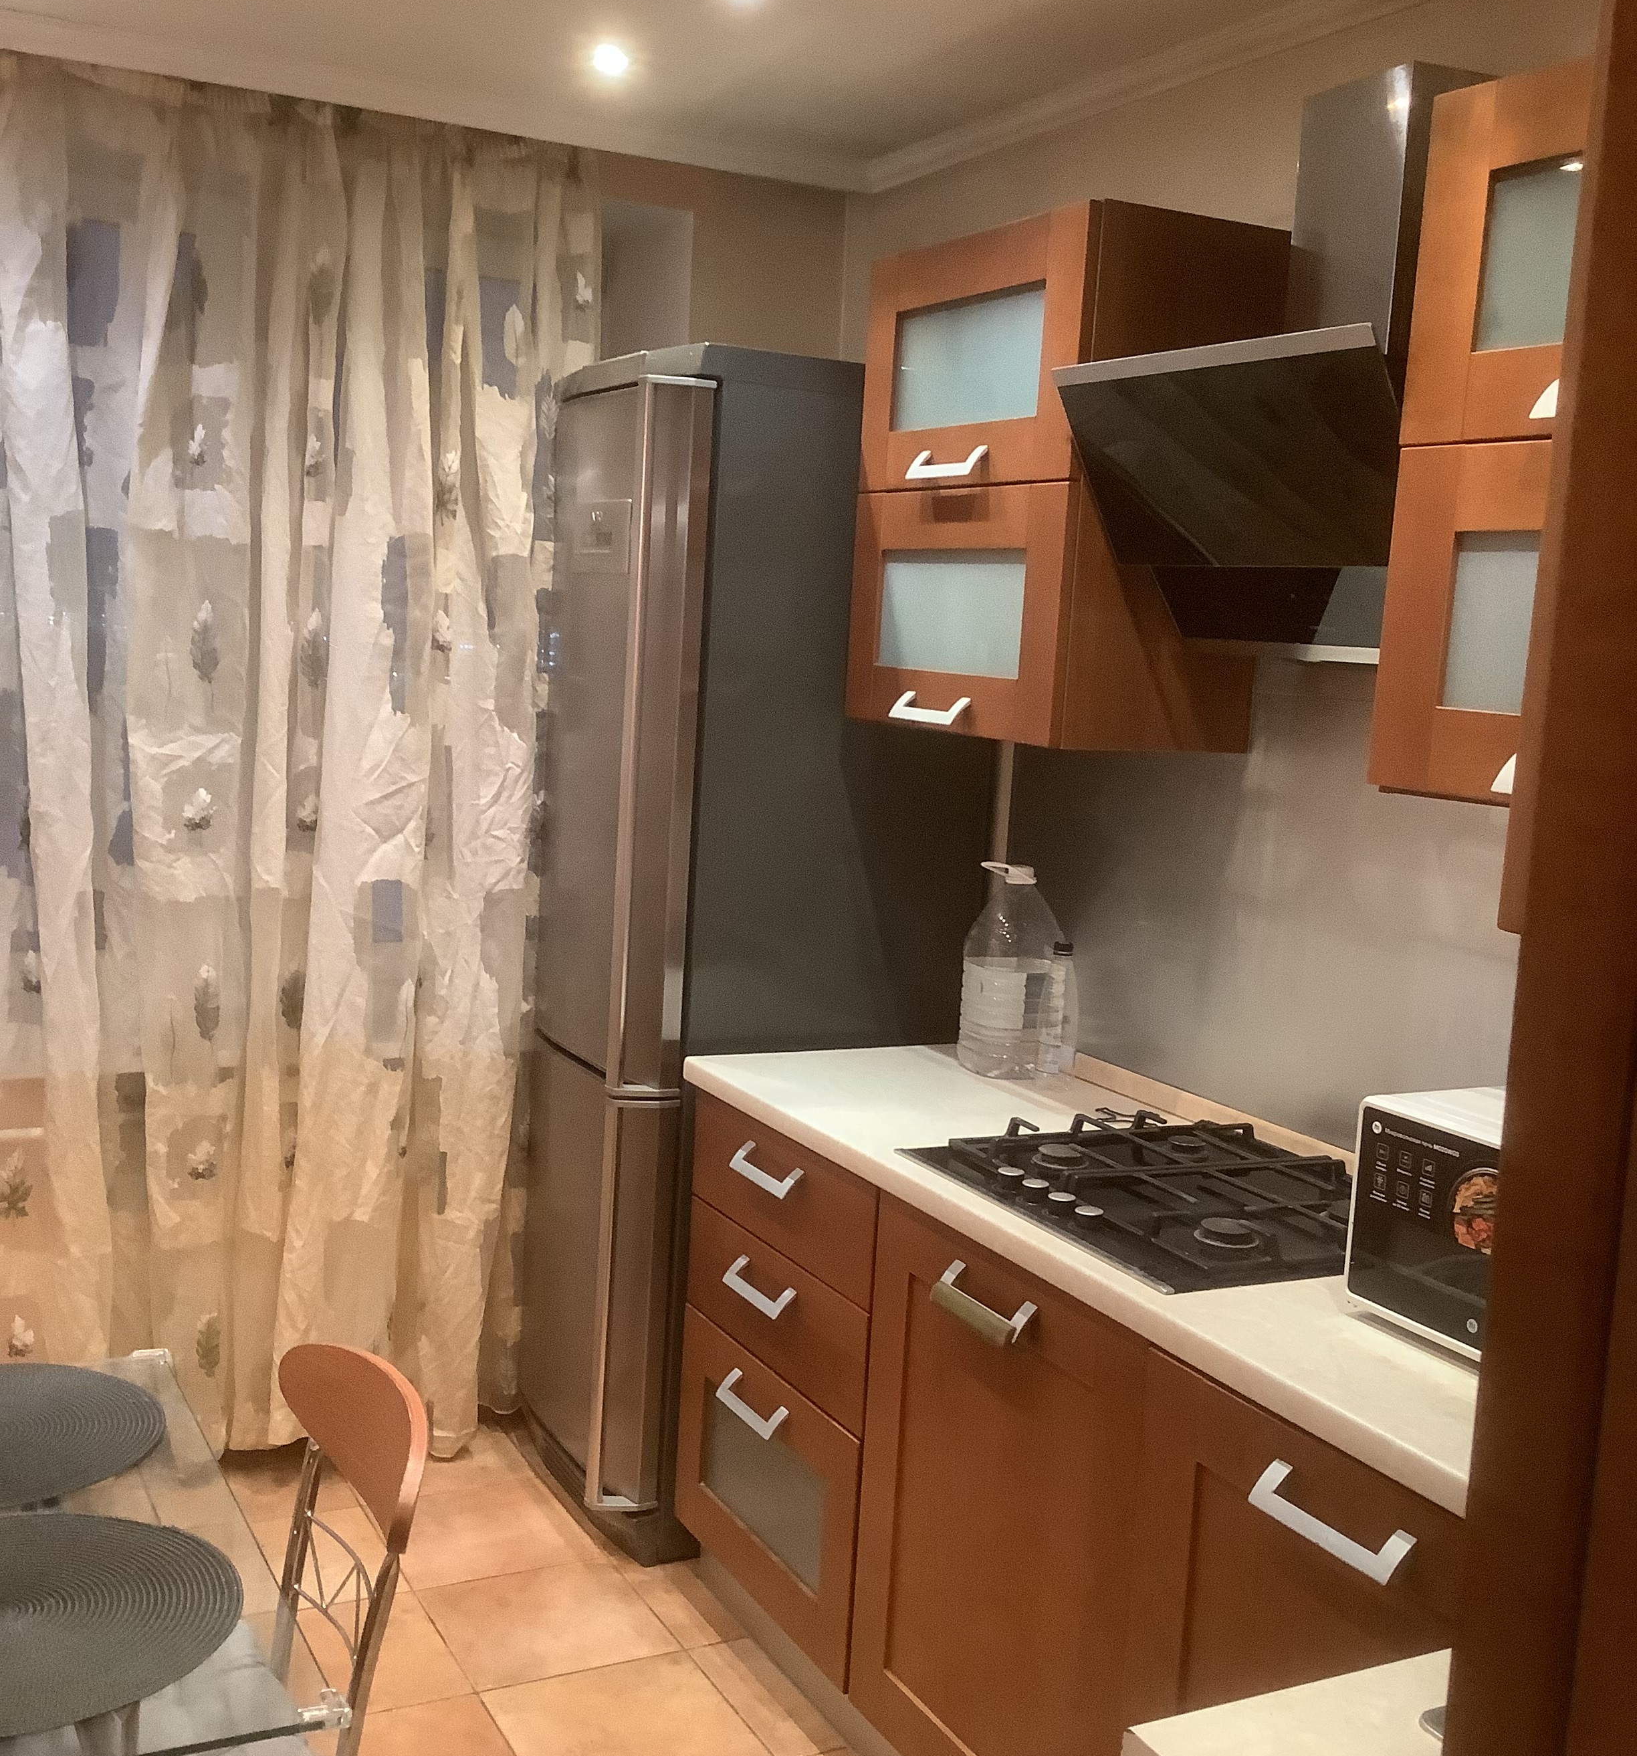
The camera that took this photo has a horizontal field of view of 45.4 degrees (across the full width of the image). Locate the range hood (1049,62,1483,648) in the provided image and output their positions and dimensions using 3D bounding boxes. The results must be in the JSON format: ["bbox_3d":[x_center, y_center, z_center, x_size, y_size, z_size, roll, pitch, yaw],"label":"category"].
[{"bbox_3d":[0.621,-0.625,2.418,0.396,0.700,0.600,0,8,-28],"label":"range hood"}]

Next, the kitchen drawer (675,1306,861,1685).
[{"bbox_3d":[0.148,0.904,3.047,0.530,0.362,0.592,0,8,-28],"label":"kitchen drawer"}]

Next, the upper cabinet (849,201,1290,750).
[{"bbox_3d":[0.357,-0.583,2.983,0.343,0.726,0.599,0,8,-28],"label":"upper cabinet"}]

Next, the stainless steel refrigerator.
[{"bbox_3d":[-0.137,0.122,3.515,0.654,1.989,0.600,0,8,-28],"label":"stainless steel refrigerator"}]

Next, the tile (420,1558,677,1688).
[{"bbox_3d":[-0.426,1.169,3.067,0.330,0.010,0.327,0,8,-28],"label":"tile"}]

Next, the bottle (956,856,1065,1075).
[{"bbox_3d":[0.317,0.144,3.191,0.163,0.337,0.163,3,7,0],"label":"bottle"}]

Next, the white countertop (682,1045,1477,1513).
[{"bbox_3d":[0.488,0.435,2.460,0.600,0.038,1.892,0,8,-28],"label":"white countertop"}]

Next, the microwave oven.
[{"bbox_3d":[0.820,0.378,1.937,0.345,0.243,0.450,0,8,-28],"label":"microwave oven"}]

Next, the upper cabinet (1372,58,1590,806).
[{"bbox_3d":[0.916,-0.419,1.912,0.343,0.726,0.600,0,8,-28],"label":"upper cabinet"}]

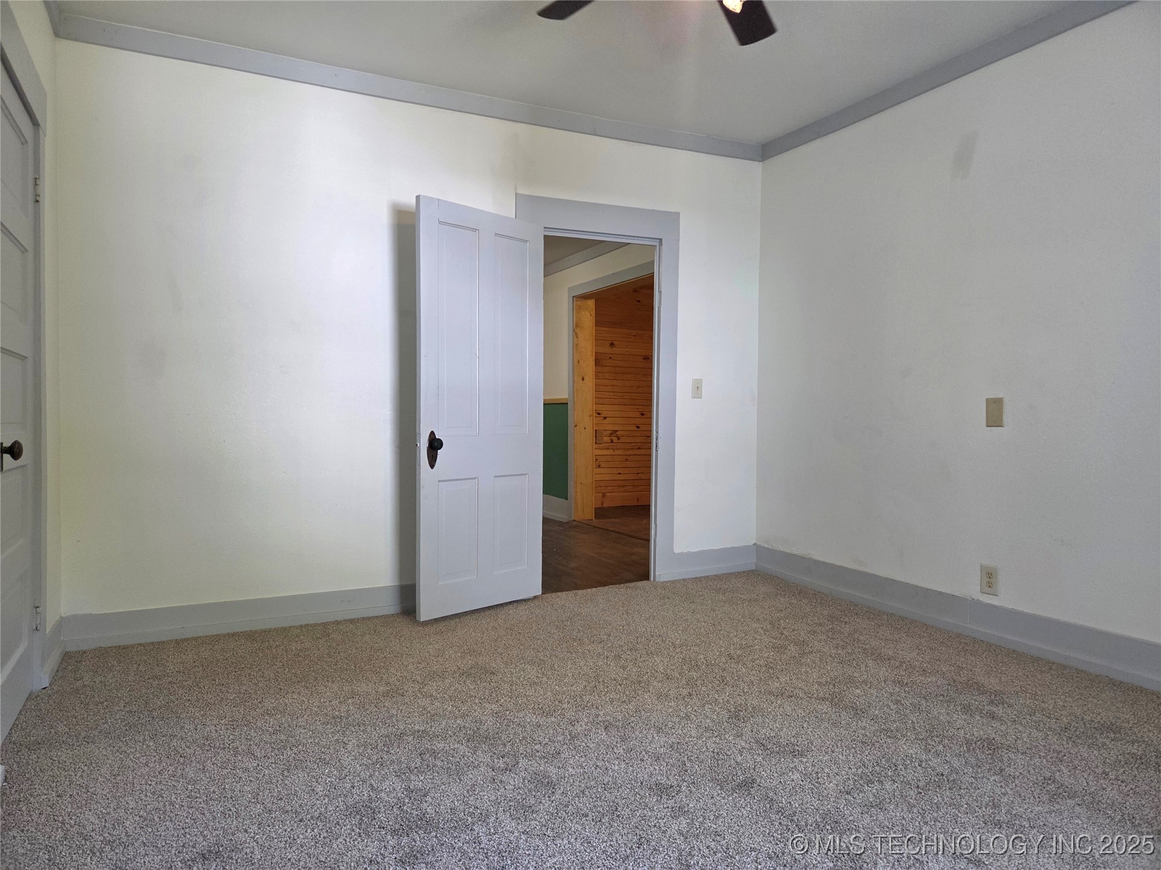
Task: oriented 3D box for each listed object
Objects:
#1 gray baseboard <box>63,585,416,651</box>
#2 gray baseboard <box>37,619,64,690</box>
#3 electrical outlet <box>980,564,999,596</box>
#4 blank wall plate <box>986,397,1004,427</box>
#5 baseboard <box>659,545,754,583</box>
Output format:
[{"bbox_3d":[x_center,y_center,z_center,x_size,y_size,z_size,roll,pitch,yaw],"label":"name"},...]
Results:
[{"bbox_3d":[-1.216,0.783,3.523,1.900,0.152,0.025,-1,2,-26],"label":"gray baseboard"},{"bbox_3d":[-1.983,0.806,2.897,0.026,0.162,0.410,-1,2,-26],"label":"gray baseboard"},{"bbox_3d":[1.735,0.619,3.273,0.009,0.115,0.071,-1,2,-26],"label":"electrical outlet"},{"bbox_3d":[1.740,-0.095,3.241,0.008,0.115,0.071,-1,2,-26],"label":"blank wall plate"},{"bbox_3d":[0.745,0.747,4.493,0.700,0.155,0.025,-1,2,-26],"label":"baseboard"}]

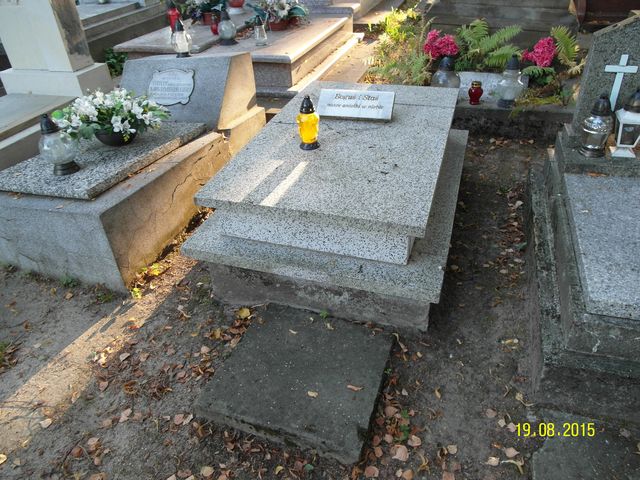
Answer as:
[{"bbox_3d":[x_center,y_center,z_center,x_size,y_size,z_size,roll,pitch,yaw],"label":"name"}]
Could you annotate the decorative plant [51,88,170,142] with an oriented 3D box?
[{"bbox_3d":[-1.060,-0.636,2.266,0.540,0.210,0.340,-2,37,2],"label":"decorative plant"}]

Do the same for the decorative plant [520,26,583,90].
[{"bbox_3d":[1.584,-1.262,3.072,0.293,0.327,0.342,9,38,17],"label":"decorative plant"}]

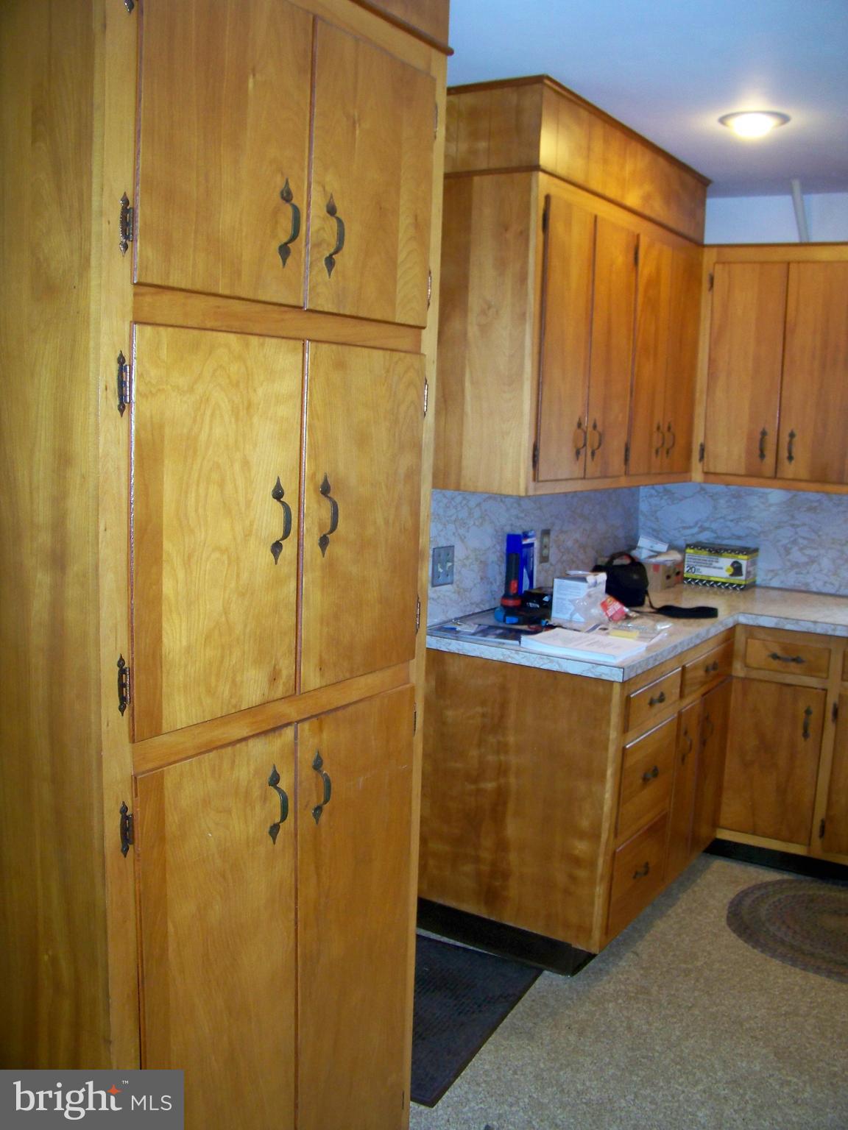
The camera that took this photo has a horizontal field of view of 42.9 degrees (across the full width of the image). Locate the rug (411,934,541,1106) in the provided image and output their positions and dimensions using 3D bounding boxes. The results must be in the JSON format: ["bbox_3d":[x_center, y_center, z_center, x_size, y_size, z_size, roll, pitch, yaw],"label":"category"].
[{"bbox_3d":[-0.046,1.141,2.822,0.504,0.012,0.684,6,9,28],"label":"rug"}]

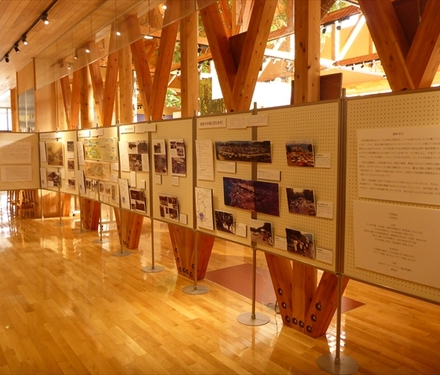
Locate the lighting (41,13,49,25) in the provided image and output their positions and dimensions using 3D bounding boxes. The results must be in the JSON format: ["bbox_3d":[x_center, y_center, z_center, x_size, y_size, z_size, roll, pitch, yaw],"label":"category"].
[{"bbox_3d":[-2.601,-2.508,6.013,0.120,0.170,0.090,-4,7,-37],"label":"lighting"}]

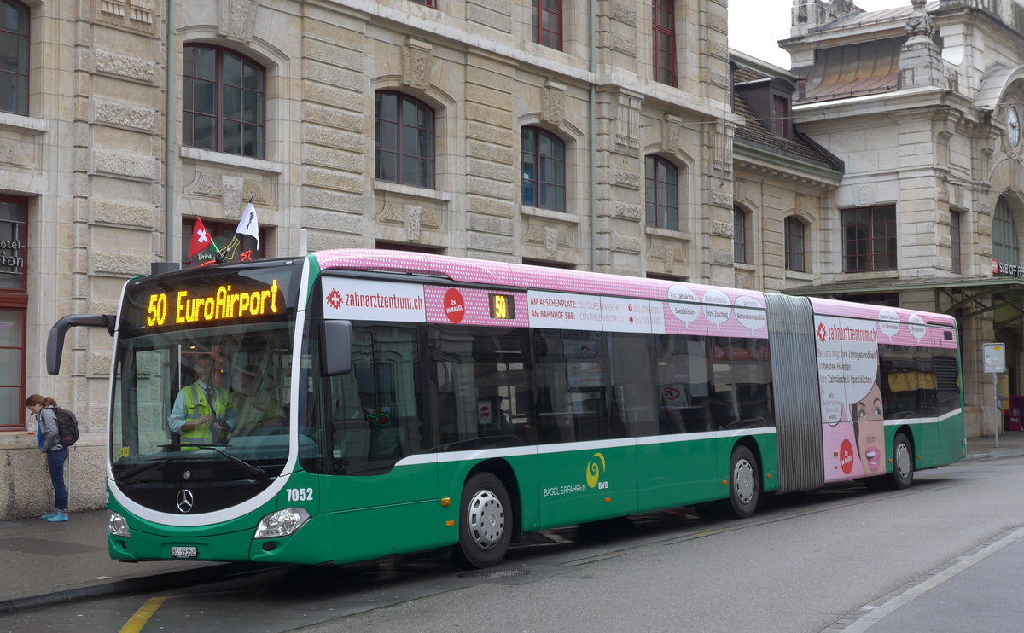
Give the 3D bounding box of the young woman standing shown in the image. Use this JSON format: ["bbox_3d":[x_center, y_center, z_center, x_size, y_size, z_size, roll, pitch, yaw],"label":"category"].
[{"bbox_3d":[-5.909,1.793,18.400,0.540,1.600,0.450,0,-3,-16],"label":"young woman standing"}]

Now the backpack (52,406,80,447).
[{"bbox_3d":[-5.402,1.334,17.631,0.260,0.480,0.310,-7,0,-17],"label":"backpack"}]

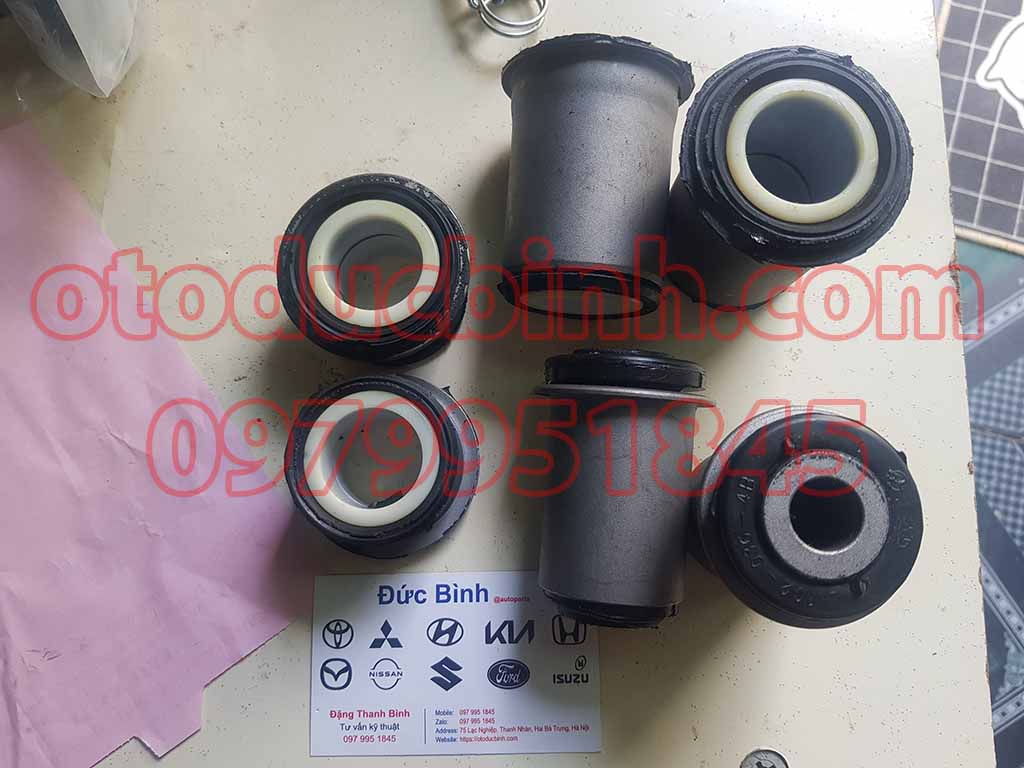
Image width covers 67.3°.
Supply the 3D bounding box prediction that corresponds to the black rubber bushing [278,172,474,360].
[{"bbox_3d":[-0.041,-0.033,0.245,0.058,0.031,0.058,0,81,1],"label":"black rubber bushing"}]

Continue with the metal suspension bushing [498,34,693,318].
[{"bbox_3d":[0.024,-0.060,0.237,0.060,0.060,0.069,4,84,2],"label":"metal suspension bushing"}]

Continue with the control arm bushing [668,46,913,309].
[{"bbox_3d":[0.073,-0.053,0.227,0.060,0.069,0.060,0,81,1],"label":"control arm bushing"}]

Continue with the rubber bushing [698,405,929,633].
[{"bbox_3d":[0.069,0.035,0.207,0.051,0.080,0.051,0,81,1],"label":"rubber bushing"}]

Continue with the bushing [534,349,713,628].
[{"bbox_3d":[0.031,0.032,0.226,0.051,0.051,0.080,5,85,2],"label":"bushing"}]

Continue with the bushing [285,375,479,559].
[{"bbox_3d":[-0.040,0.024,0.236,0.058,0.031,0.058,0,81,1],"label":"bushing"}]

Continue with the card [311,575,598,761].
[{"bbox_3d":[-0.018,0.087,0.241,0.090,0.001,0.055,-1,81,1],"label":"card"}]

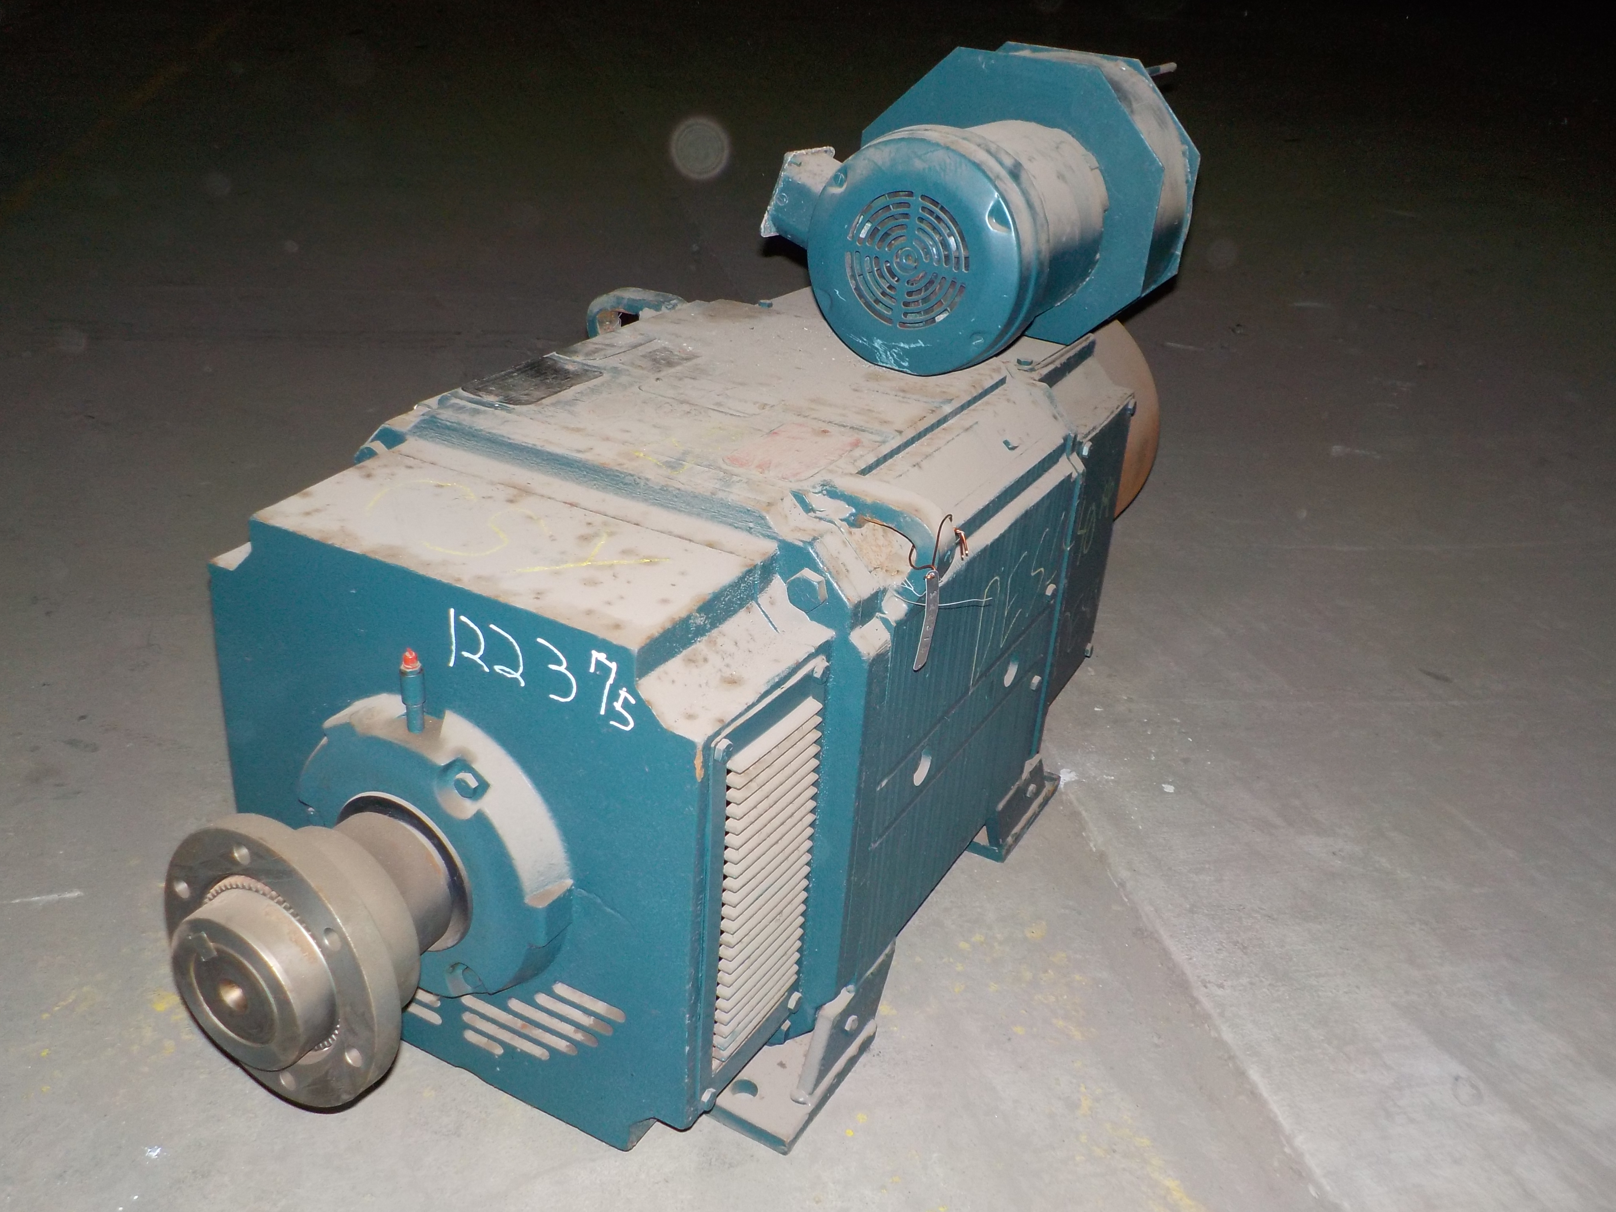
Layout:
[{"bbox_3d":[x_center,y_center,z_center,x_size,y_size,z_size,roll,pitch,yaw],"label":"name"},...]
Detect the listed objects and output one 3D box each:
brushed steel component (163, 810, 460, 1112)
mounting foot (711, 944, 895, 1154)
[{"bbox_3d":[-0.299,0.203,0.865,0.176,0.176,0.136,17,28,25],"label":"brushed steel component"},{"bbox_3d":[-0.007,0.326,1.099,0.084,0.072,0.182,17,28,25],"label":"mounting foot"}]

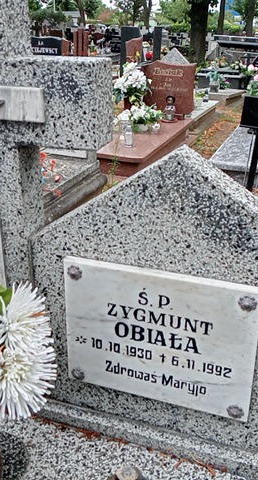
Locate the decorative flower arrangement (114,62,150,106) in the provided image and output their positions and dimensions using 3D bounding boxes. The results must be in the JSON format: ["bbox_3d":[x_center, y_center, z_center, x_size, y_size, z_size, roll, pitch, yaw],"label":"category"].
[{"bbox_3d":[0.041,-1.846,6.176,0.460,0.516,0.414,8,25,18],"label":"decorative flower arrangement"}]

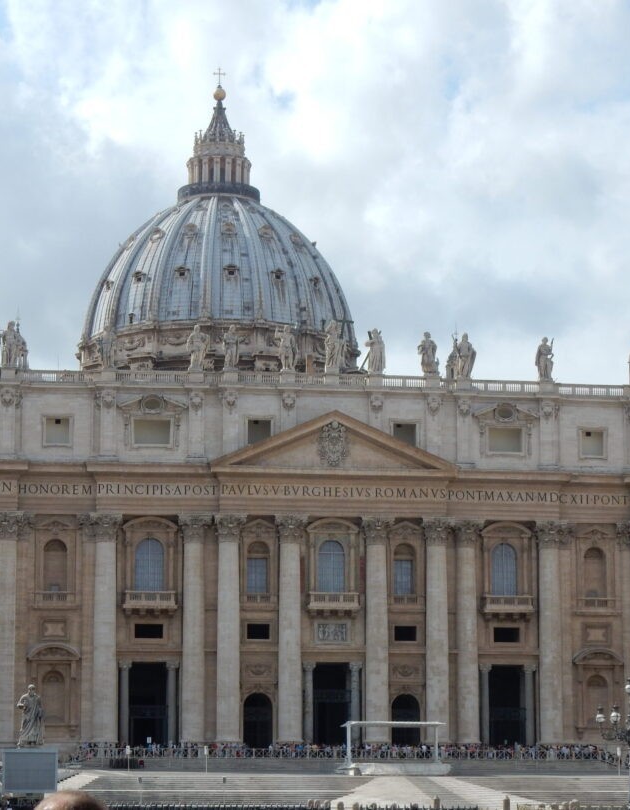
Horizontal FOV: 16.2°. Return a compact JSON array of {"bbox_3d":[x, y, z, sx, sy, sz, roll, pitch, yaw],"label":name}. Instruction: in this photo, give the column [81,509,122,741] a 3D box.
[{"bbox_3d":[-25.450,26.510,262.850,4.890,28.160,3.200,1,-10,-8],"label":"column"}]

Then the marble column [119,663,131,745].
[{"bbox_3d":[-23.010,36.351,268.978,1.500,10.112,1.450,1,-10,-9],"label":"marble column"}]

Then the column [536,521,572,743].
[{"bbox_3d":[29.150,27.900,270.480,4.190,27.760,3.000,1,-10,-8],"label":"column"}]

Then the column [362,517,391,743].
[{"bbox_3d":[7.543,27.536,271.680,3.400,27.881,3.200,0,-10,0],"label":"column"}]

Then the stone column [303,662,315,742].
[{"bbox_3d":[-0.628,35.964,267.344,1.300,9.695,1.300,1,-10,-8],"label":"stone column"}]

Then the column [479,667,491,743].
[{"bbox_3d":[20.730,36.580,269.310,1.400,10.010,1.400,1,-10,-8],"label":"column"}]

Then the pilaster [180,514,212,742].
[{"bbox_3d":[-14.553,27.220,269.765,3.500,27.926,3.200,1,-10,-9],"label":"pilaster"}]

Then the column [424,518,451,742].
[{"bbox_3d":[14.710,27.310,265.920,3.430,27.290,3.000,1,-10,-9],"label":"column"}]

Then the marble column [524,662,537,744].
[{"bbox_3d":[26.920,37.397,276.723,1.500,10.405,1.450,1,-10,-9],"label":"marble column"}]

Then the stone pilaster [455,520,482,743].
[{"bbox_3d":[19.051,28.179,274.935,3.200,27.840,3.100,1,-10,-9],"label":"stone pilaster"}]

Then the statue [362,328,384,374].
[{"bbox_3d":[7.220,-6.600,273.240,2.840,5.780,1.900,1,-10,-8],"label":"statue"}]

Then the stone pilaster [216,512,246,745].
[{"bbox_3d":[-10.000,26.570,262.210,3.570,27.620,3.000,1,-10,-9],"label":"stone pilaster"}]

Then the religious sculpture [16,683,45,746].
[{"bbox_3d":[-24.260,26.520,189.240,2.400,5.550,1.900,1,-10,-8],"label":"religious sculpture"}]

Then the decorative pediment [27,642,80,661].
[{"bbox_3d":[-30.700,28.940,260.040,6.070,2.100,1.000,1,-10,-9],"label":"decorative pediment"}]

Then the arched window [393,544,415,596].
[{"bbox_3d":[10.870,20.100,269.020,2.720,6.330,0.700,1,-10,-9],"label":"arched window"}]

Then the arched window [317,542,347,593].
[{"bbox_3d":[2.010,19.890,269.990,3.450,6.900,0.600,1,-10,-8],"label":"arched window"}]

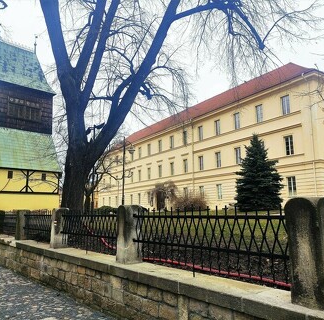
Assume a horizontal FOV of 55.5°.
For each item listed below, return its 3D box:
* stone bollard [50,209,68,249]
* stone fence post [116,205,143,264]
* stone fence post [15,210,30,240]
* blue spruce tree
[{"bbox_3d":[-2.490,1.659,7.526,0.327,0.920,0.310,8,-12,-38],"label":"stone bollard"},{"bbox_3d":[-0.553,1.233,5.149,0.327,0.920,0.310,8,-12,-38],"label":"stone fence post"},{"bbox_3d":[-4.441,2.078,9.893,0.327,0.920,0.310,8,-12,-39],"label":"stone fence post"},{"bbox_3d":[6.700,0.873,21.152,3.200,5.402,3.200,0,-10,0],"label":"blue spruce tree"}]

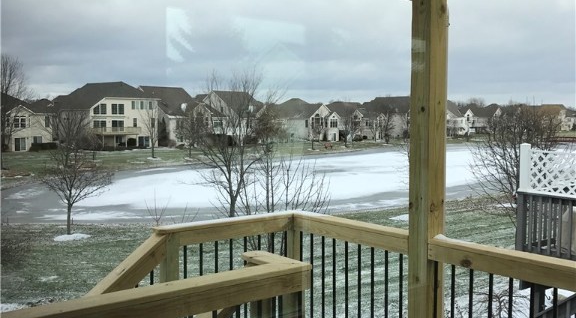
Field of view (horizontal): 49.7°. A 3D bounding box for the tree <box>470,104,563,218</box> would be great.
[{"bbox_3d":[9.101,0.631,24.466,3.888,5.613,3.771,1,4,20],"label":"tree"}]

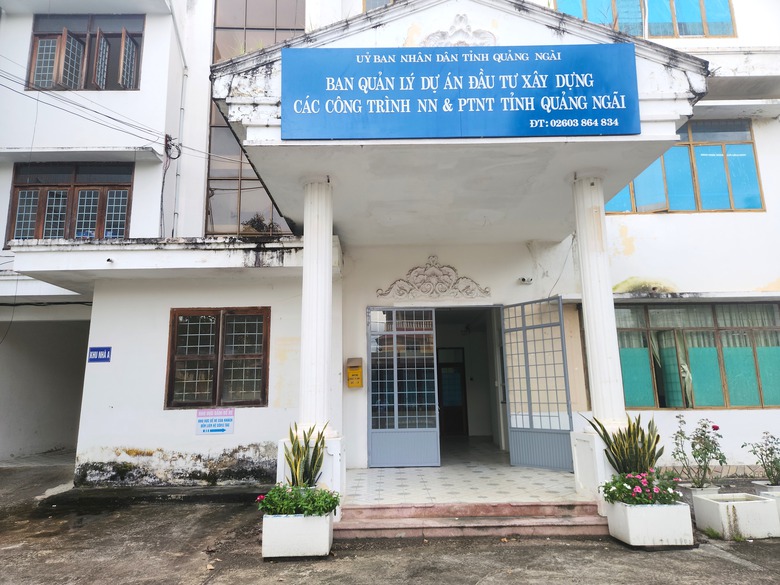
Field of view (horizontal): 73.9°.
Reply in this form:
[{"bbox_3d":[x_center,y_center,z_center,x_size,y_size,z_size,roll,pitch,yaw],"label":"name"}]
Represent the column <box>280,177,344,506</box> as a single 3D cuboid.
[{"bbox_3d":[-0.881,0.549,6.183,0.680,3.940,0.680,-1,-12,0],"label":"column"}]

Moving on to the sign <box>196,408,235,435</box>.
[{"bbox_3d":[-2.780,2.063,8.268,0.601,0.400,0.020,-1,-12,1],"label":"sign"}]

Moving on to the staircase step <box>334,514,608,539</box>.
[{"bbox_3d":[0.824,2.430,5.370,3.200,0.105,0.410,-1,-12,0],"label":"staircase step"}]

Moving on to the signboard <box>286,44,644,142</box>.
[{"bbox_3d":[0.763,-2.183,5.621,3.870,1.040,0.080,-1,-6,0],"label":"signboard"}]

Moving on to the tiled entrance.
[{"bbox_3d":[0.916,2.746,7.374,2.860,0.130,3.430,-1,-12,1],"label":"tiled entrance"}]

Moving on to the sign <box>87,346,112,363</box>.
[{"bbox_3d":[-4.808,1.035,8.584,0.375,0.260,0.025,-1,-12,0],"label":"sign"}]

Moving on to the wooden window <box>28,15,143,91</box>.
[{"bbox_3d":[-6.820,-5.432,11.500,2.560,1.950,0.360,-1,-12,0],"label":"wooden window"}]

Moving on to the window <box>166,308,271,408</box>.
[{"bbox_3d":[-2.806,1.067,8.523,1.669,1.640,0.120,-1,-12,1],"label":"window"}]

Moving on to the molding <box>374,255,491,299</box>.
[{"bbox_3d":[0.798,-0.270,9.364,2.048,0.807,0.080,-1,-12,1],"label":"molding"}]

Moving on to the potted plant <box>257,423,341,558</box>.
[{"bbox_3d":[-0.852,1.829,4.952,0.760,1.170,0.560,-1,-12,0],"label":"potted plant"}]

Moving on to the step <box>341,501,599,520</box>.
[{"bbox_3d":[0.892,2.438,5.840,2.870,0.140,0.320,-1,-12,1],"label":"step"}]

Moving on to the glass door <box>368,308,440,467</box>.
[{"bbox_3d":[0.237,1.617,9.027,1.212,2.732,0.050,-1,-12,1],"label":"glass door"}]

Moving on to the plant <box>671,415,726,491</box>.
[{"bbox_3d":[3.734,1.926,6.298,0.613,0.863,0.580,-1,-12,1],"label":"plant"}]

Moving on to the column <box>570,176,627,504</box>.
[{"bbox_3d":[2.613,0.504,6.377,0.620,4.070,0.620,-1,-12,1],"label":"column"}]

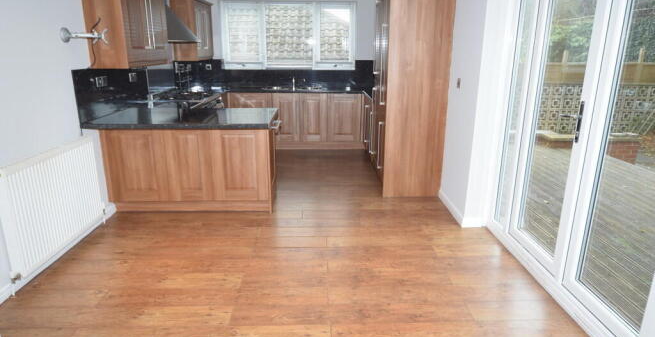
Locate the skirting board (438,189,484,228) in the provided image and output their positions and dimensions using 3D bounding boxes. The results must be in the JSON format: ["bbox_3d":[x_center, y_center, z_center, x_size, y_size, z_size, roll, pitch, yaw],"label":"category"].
[{"bbox_3d":[1.281,0.366,3.894,0.208,0.099,0.772,0,17,-1],"label":"skirting board"}]

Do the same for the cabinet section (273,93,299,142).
[{"bbox_3d":[-0.609,-0.826,6.178,0.405,0.718,0.580,0,17,-1],"label":"cabinet section"}]

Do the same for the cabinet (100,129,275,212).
[{"bbox_3d":[-1.290,-0.074,3.989,1.513,0.861,0.639,0,17,-1],"label":"cabinet"}]

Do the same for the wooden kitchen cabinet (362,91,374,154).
[{"bbox_3d":[0.853,-0.535,5.557,0.594,0.861,1.049,0,17,-1],"label":"wooden kitchen cabinet"}]

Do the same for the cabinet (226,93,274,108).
[{"bbox_3d":[-1.159,-0.769,6.298,0.663,0.861,0.614,0,17,-1],"label":"cabinet"}]

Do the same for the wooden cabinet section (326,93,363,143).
[{"bbox_3d":[0.251,-0.830,6.191,0.505,0.718,0.580,0,17,-1],"label":"wooden cabinet section"}]

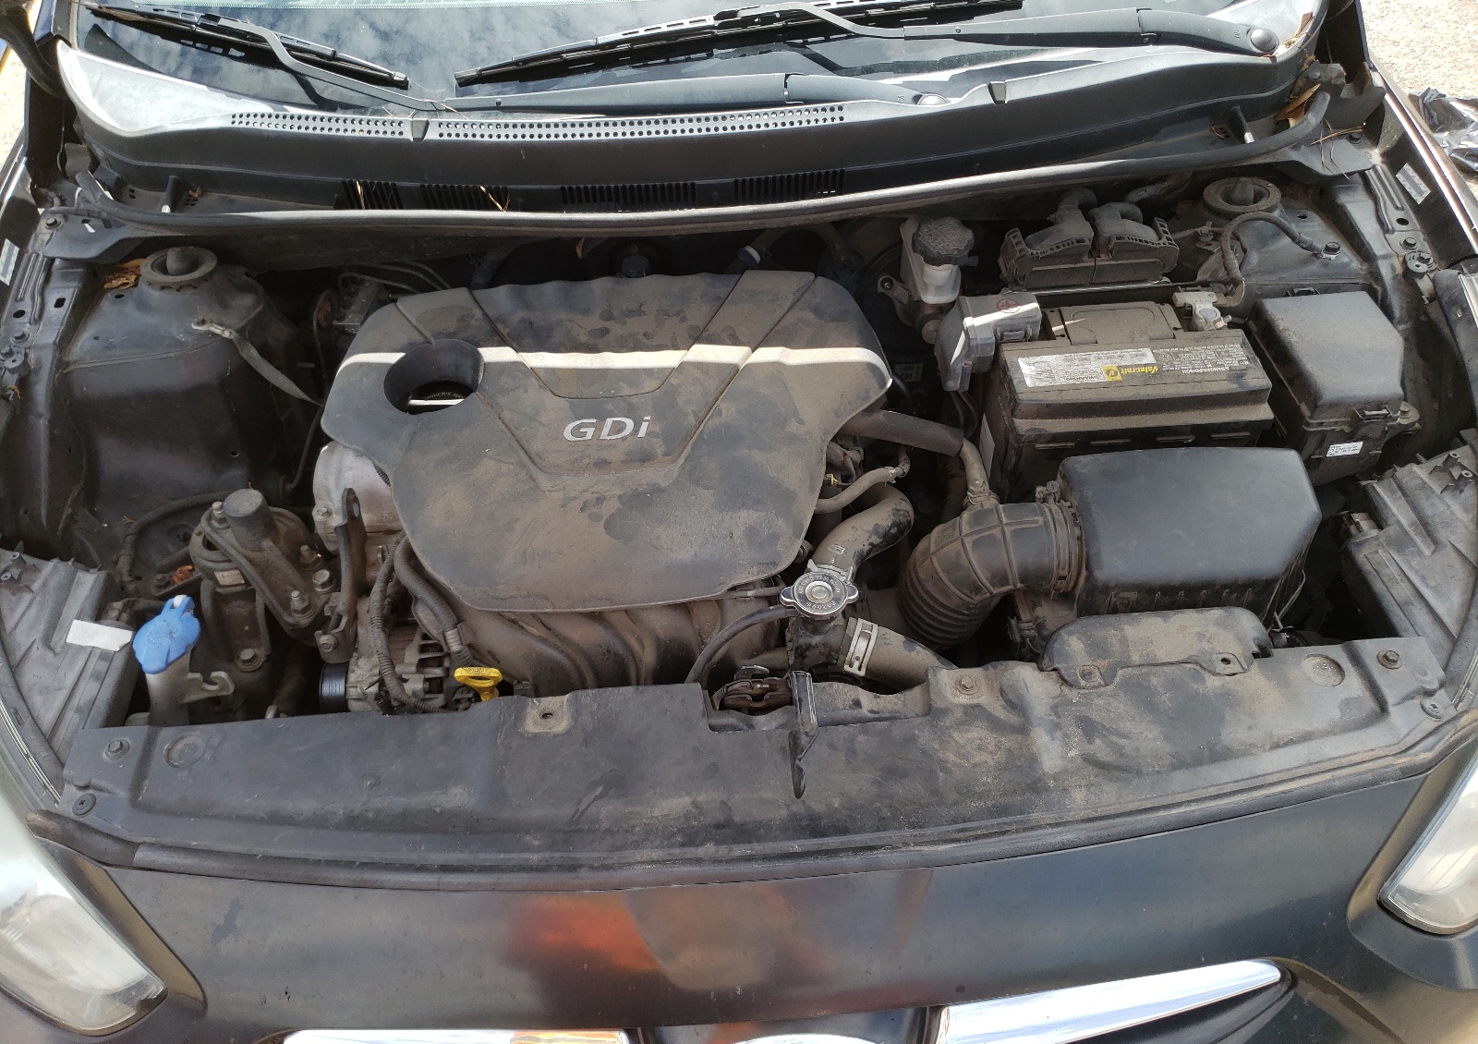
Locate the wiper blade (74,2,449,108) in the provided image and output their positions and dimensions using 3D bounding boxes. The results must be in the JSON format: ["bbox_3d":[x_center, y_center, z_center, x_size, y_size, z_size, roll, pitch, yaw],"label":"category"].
[{"bbox_3d":[-0.545,-0.532,1.267,0.429,0.050,0.060,15,77,5],"label":"wiper blade"}]

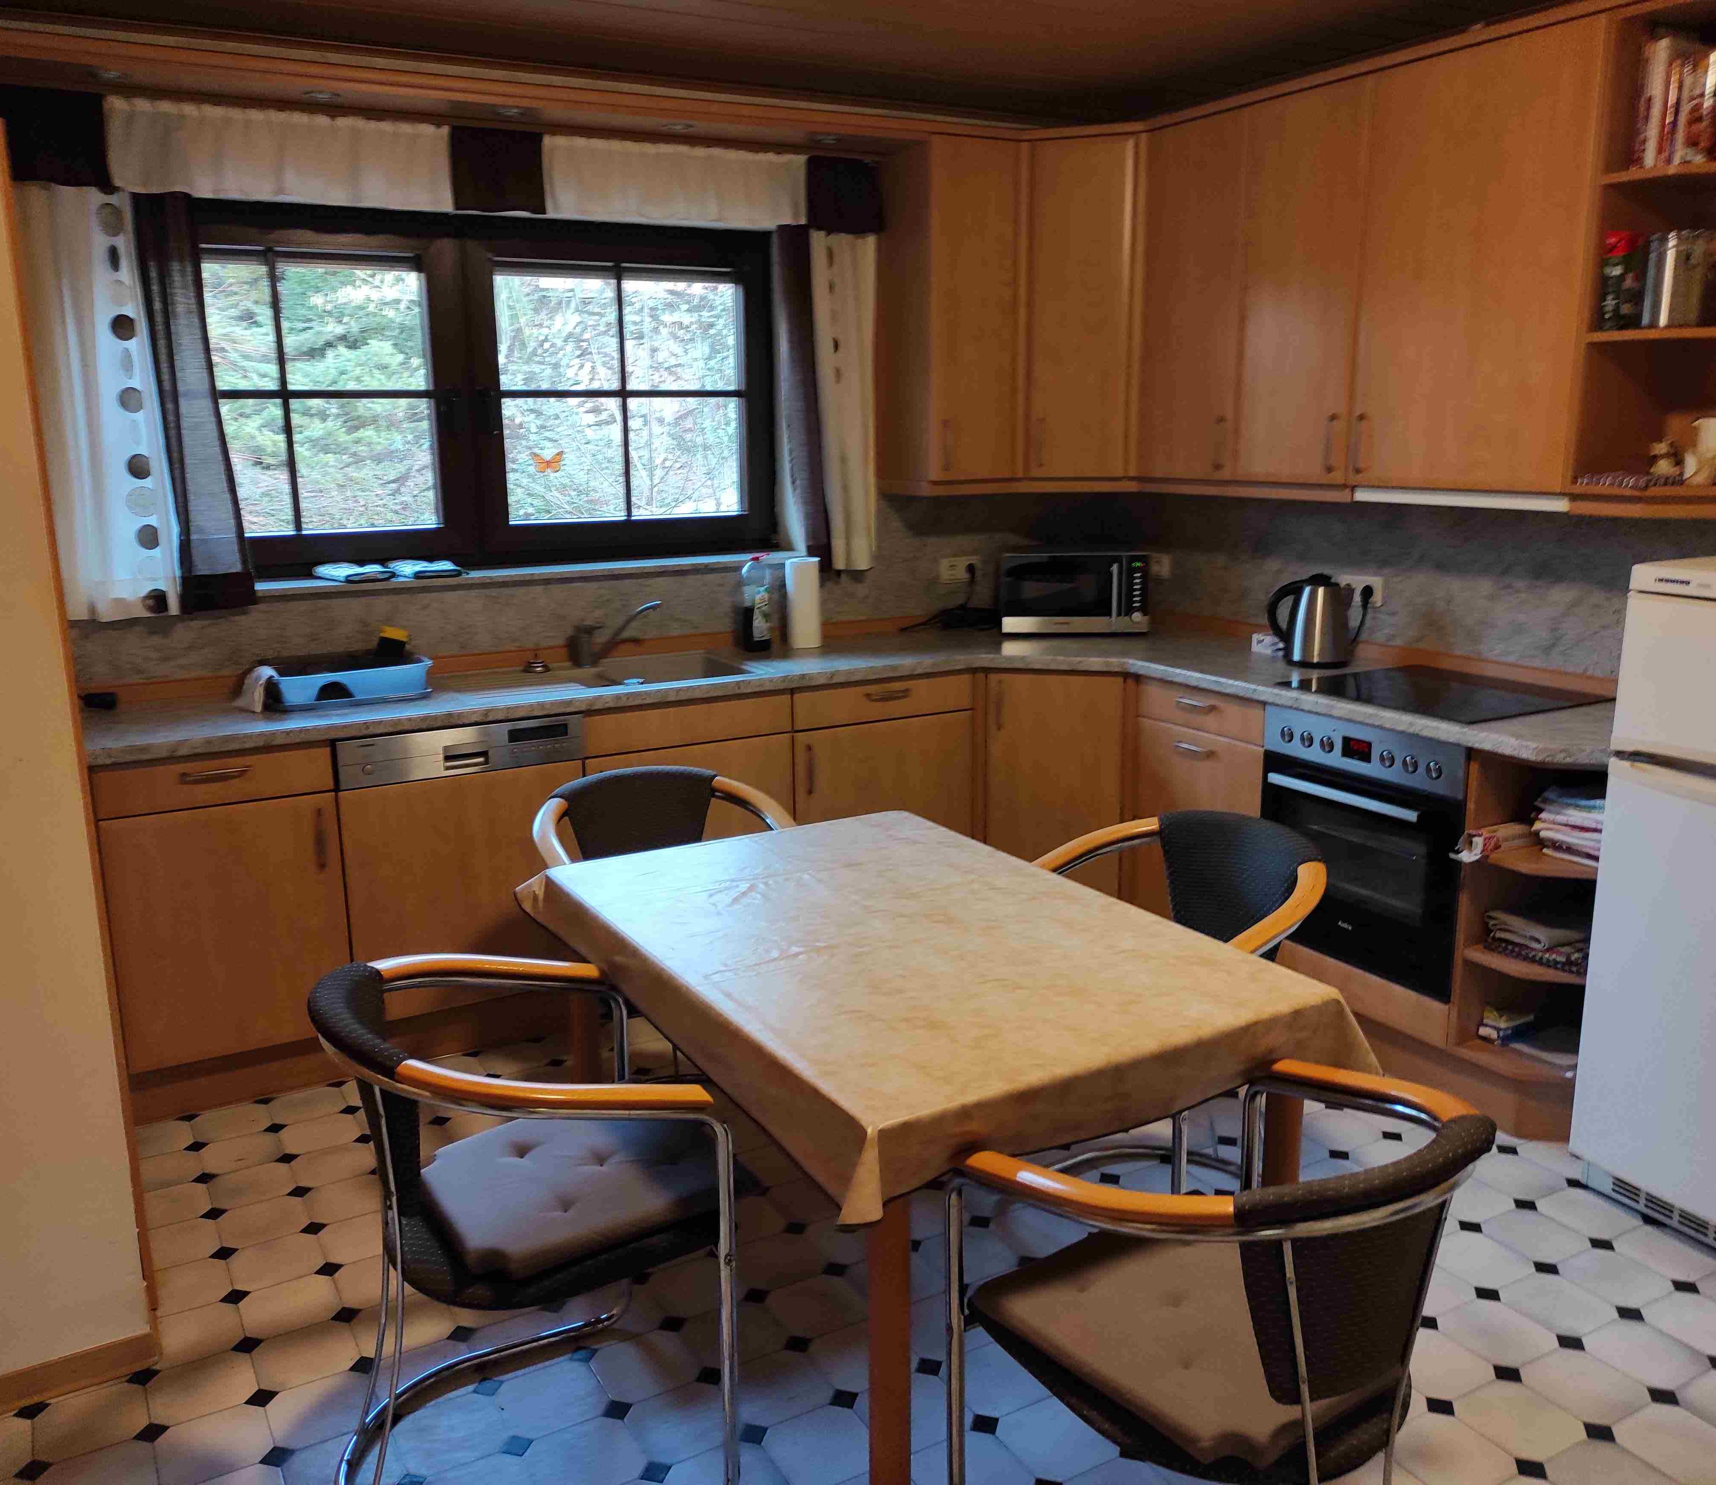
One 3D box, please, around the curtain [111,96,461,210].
[{"bbox_3d":[-1.372,-1.407,3.445,0.780,0.197,0.060,-8,14,-29],"label":"curtain"}]

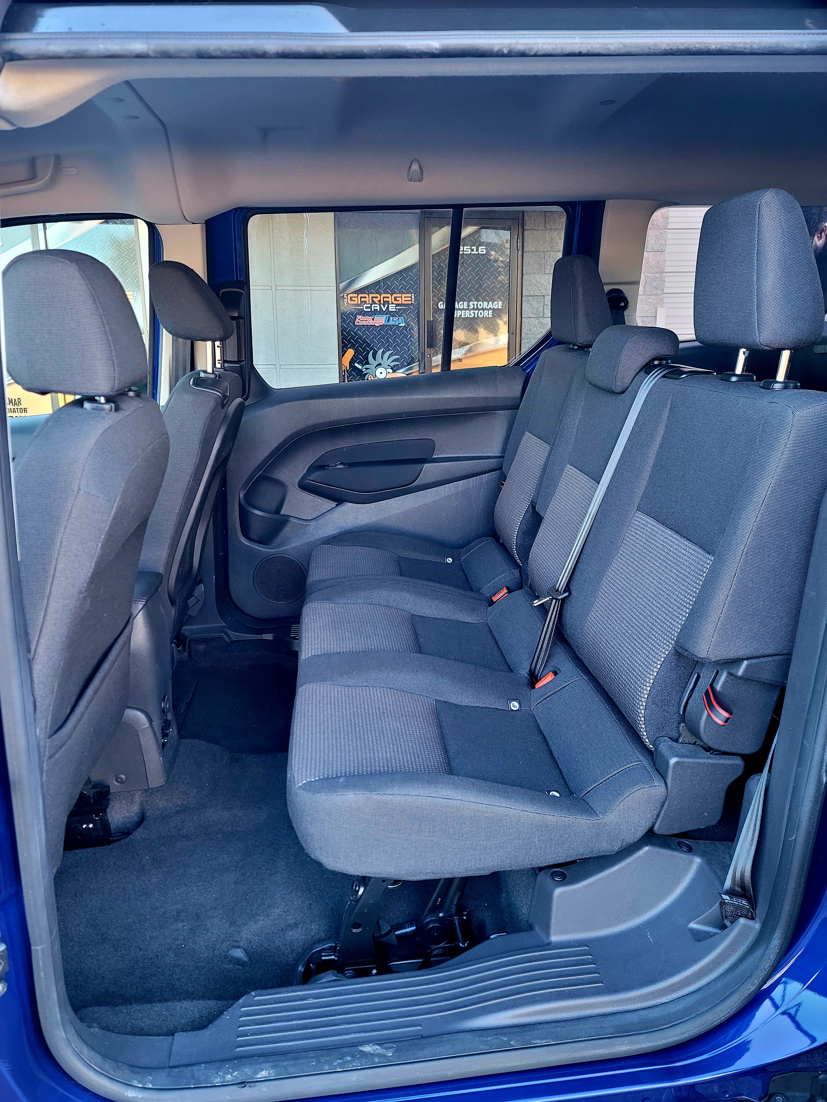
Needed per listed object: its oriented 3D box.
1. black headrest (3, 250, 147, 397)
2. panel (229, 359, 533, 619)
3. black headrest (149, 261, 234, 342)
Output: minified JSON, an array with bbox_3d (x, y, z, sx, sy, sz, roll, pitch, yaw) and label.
[{"bbox_3d":[-0.491,-0.333,1.165,0.165,0.200,0.260,-5,18,-4],"label":"black headrest"},{"bbox_3d":[-0.117,-0.158,2.462,0.900,0.770,0.110,-2,18,-5],"label":"panel"},{"bbox_3d":[-0.523,-0.592,1.892,0.165,0.180,0.260,-12,19,-2],"label":"black headrest"}]

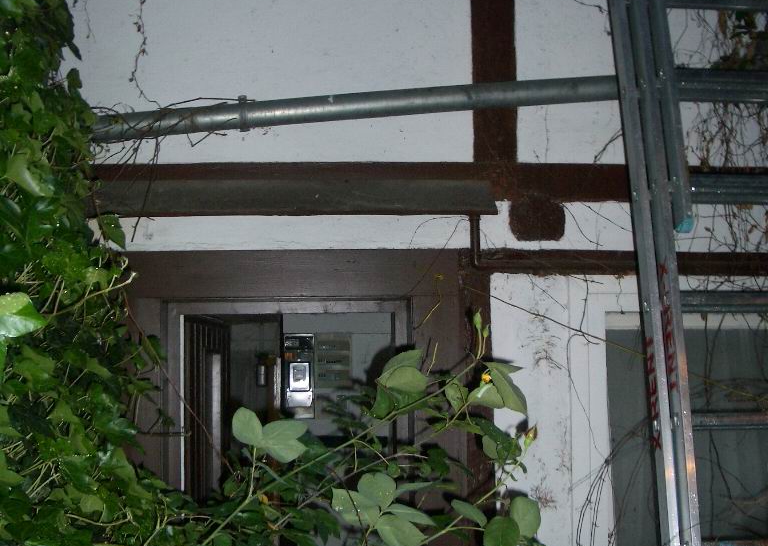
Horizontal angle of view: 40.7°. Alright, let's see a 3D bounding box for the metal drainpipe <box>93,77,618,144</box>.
[{"bbox_3d":[-0.048,-0.637,4.001,2.216,0.100,0.100,-5,-4,-4],"label":"metal drainpipe"}]

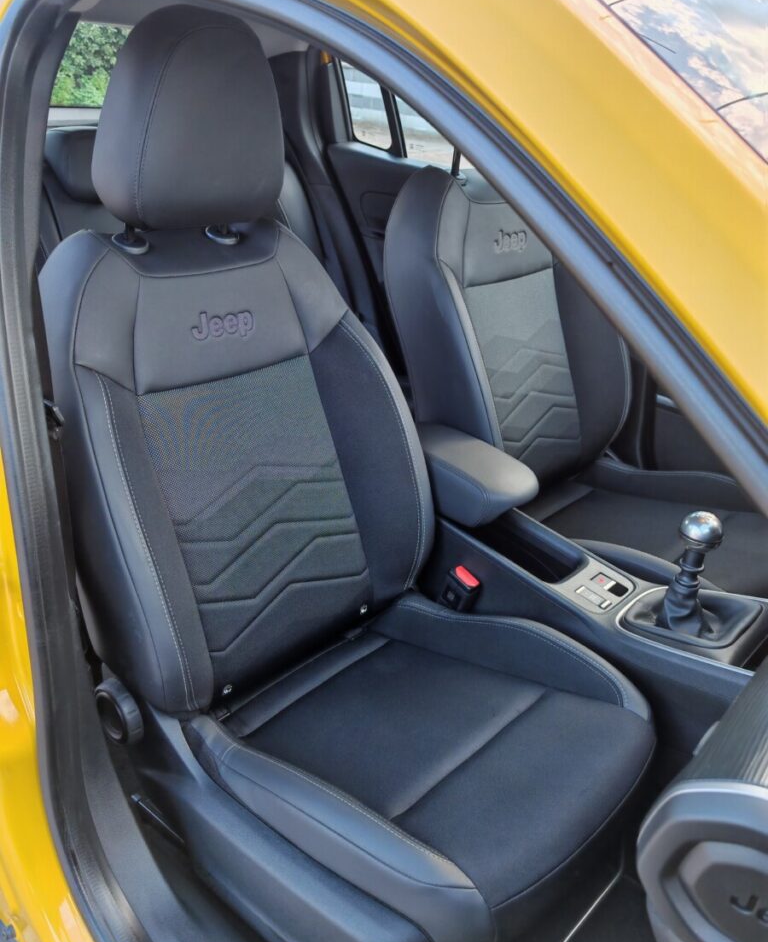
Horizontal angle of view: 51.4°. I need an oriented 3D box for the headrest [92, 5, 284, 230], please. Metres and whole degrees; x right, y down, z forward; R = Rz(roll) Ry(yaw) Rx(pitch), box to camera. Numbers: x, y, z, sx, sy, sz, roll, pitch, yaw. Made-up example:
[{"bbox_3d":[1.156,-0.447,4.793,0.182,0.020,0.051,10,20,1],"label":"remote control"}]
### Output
[{"bbox_3d":[-0.232,-0.423,0.966,0.115,0.235,0.247,27,34,37],"label":"headrest"}]

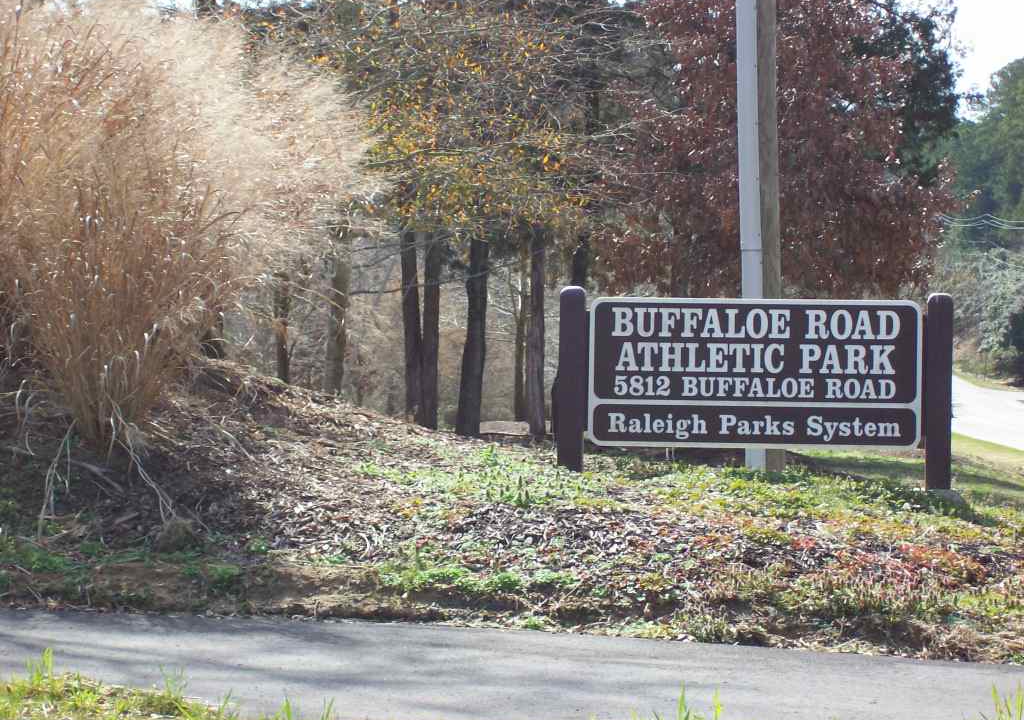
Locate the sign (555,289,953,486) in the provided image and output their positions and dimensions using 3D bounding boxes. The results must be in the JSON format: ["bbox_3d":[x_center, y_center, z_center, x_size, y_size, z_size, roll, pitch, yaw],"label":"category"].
[{"bbox_3d":[1.778,0.211,23.250,2.861,1.452,0.190,0,0,0],"label":"sign"}]

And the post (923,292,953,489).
[{"bbox_3d":[3.109,0.229,23.250,0.185,1.438,0.185,0,0,0],"label":"post"}]

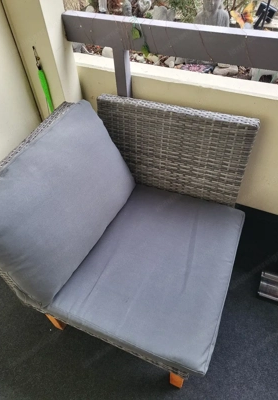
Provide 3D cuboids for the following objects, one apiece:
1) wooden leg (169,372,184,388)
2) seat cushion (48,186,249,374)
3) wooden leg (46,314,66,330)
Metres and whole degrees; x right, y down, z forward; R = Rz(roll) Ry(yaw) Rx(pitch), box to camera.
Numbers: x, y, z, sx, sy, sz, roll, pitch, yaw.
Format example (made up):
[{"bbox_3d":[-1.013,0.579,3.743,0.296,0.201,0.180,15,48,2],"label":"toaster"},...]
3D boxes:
[{"bbox_3d":[0.148,0.654,1.127,0.050,0.155,0.049,16,51,17],"label":"wooden leg"},{"bbox_3d":[0.033,0.223,1.207,0.647,0.086,0.672,16,51,17],"label":"seat cushion"},{"bbox_3d":[-0.348,0.501,1.282,0.049,0.167,0.049,16,51,17],"label":"wooden leg"}]

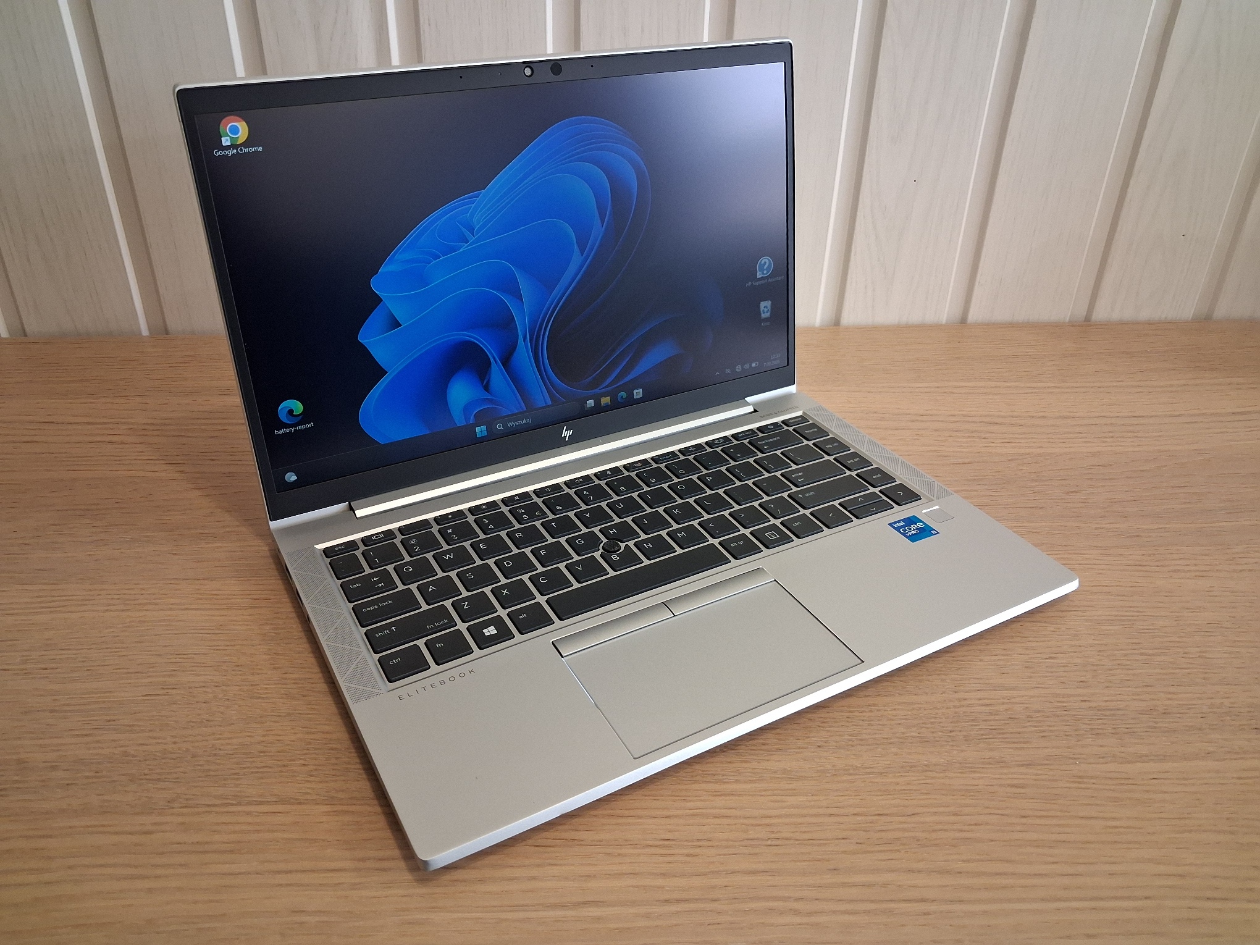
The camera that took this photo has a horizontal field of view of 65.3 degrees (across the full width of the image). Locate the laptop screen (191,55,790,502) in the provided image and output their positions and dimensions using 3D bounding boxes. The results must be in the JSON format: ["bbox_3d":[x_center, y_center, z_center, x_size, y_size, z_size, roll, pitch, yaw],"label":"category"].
[{"bbox_3d":[-0.044,-0.109,0.513,0.311,0.177,0.005,-16,25,-25],"label":"laptop screen"}]

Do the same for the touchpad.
[{"bbox_3d":[0.035,0.079,0.411,0.110,0.003,0.062,-16,36,-25],"label":"touchpad"}]

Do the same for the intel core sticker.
[{"bbox_3d":[0.143,0.028,0.494,0.018,0.001,0.018,-16,36,-25],"label":"intel core sticker"}]

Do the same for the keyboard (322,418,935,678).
[{"bbox_3d":[0.004,0.026,0.494,0.289,0.006,0.103,-16,36,-25],"label":"keyboard"}]

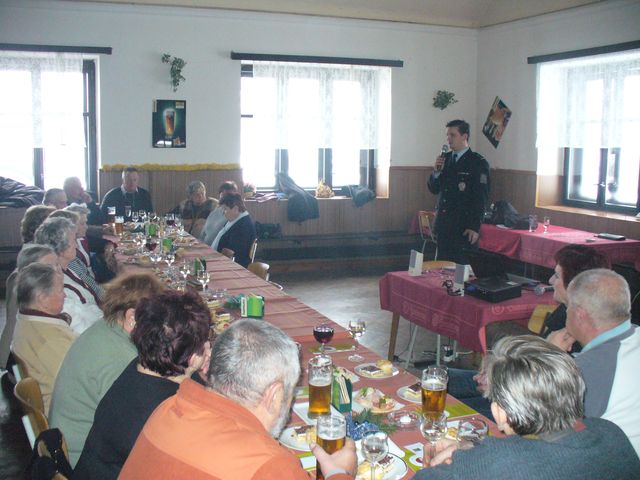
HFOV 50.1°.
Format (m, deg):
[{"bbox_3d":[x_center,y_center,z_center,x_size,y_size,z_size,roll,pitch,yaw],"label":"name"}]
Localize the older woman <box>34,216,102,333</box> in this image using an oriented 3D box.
[{"bbox_3d":[-1.176,0.499,3.543,0.700,1.240,0.500,-4,10,-27],"label":"older woman"}]

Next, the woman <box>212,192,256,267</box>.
[{"bbox_3d":[-0.880,0.213,5.669,0.700,1.180,0.500,-3,9,-21],"label":"woman"}]

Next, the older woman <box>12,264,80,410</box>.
[{"bbox_3d":[-0.915,0.647,2.843,0.720,1.160,0.500,-5,10,-33],"label":"older woman"}]

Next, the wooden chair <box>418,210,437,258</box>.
[{"bbox_3d":[1.394,0.061,7.952,0.480,0.800,0.420,-3,10,-21],"label":"wooden chair"}]

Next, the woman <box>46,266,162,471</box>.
[{"bbox_3d":[-0.649,0.732,2.598,0.780,1.234,0.520,-4,9,-27],"label":"woman"}]

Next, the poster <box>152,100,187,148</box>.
[{"bbox_3d":[-1.782,-1.379,8.098,0.395,0.560,0.020,-3,10,-21],"label":"poster"}]

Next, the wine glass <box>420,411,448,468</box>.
[{"bbox_3d":[0.319,0.577,1.928,0.077,0.166,0.077,0,8,0],"label":"wine glass"}]

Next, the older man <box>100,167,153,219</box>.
[{"bbox_3d":[-2.020,-0.101,7.406,0.580,1.350,0.780,-3,9,-20],"label":"older man"}]

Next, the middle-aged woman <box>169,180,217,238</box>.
[{"bbox_3d":[-1.249,-0.023,7.113,0.520,1.180,0.720,-3,10,-21],"label":"middle-aged woman"}]

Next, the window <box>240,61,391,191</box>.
[{"bbox_3d":[-0.040,-1.423,9.023,2.120,1.720,0.220,-3,9,-22],"label":"window"}]

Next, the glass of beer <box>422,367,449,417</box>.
[{"bbox_3d":[0.376,0.510,2.221,0.088,0.170,0.088,0,9,0],"label":"glass of beer"}]

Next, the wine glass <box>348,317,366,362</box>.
[{"bbox_3d":[0.160,0.424,2.936,0.077,0.170,0.077,0,8,0],"label":"wine glass"}]

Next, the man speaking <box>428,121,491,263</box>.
[{"bbox_3d":[1.126,-0.082,5.622,0.400,1.800,0.560,-7,11,-38],"label":"man speaking"}]

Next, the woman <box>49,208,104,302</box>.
[{"bbox_3d":[-1.604,0.381,4.729,0.780,1.200,0.500,-2,9,-17],"label":"woman"}]

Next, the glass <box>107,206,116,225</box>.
[{"bbox_3d":[-2.093,-0.240,6.866,0.080,0.170,0.080,-3,10,-21],"label":"glass"}]

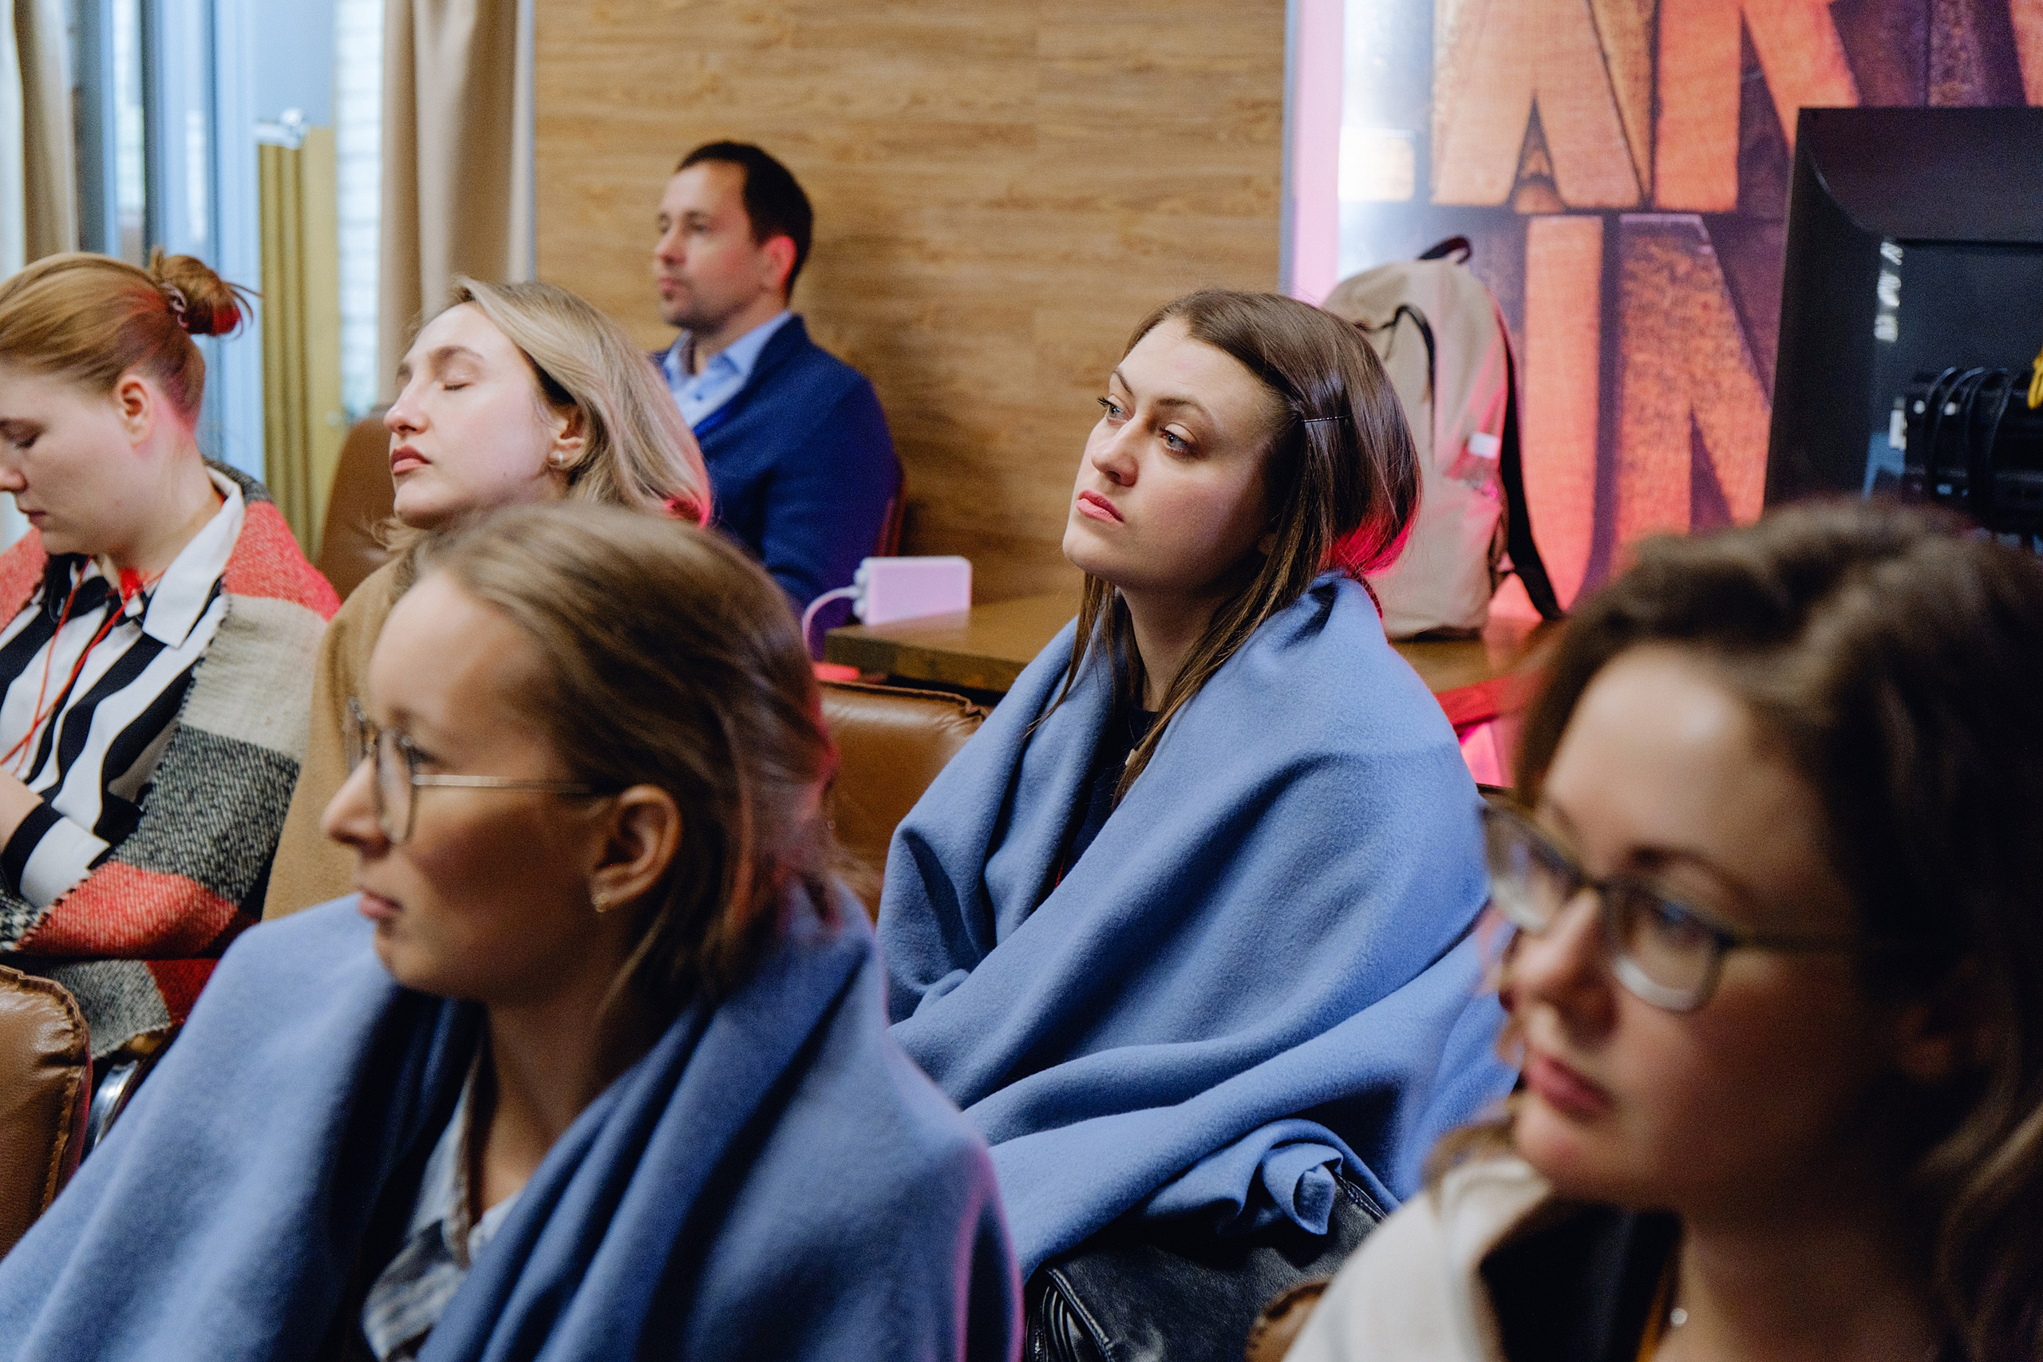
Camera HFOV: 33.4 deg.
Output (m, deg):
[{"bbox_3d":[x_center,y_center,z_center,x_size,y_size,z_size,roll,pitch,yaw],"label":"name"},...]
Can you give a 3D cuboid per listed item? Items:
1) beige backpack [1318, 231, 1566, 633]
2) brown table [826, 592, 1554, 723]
[{"bbox_3d":[0.515,-0.309,4.334,0.180,0.475,0.280,-6,12,-32],"label":"beige backpack"},{"bbox_3d":[0.289,0.311,4.330,0.794,0.750,0.724,9,13,38],"label":"brown table"}]

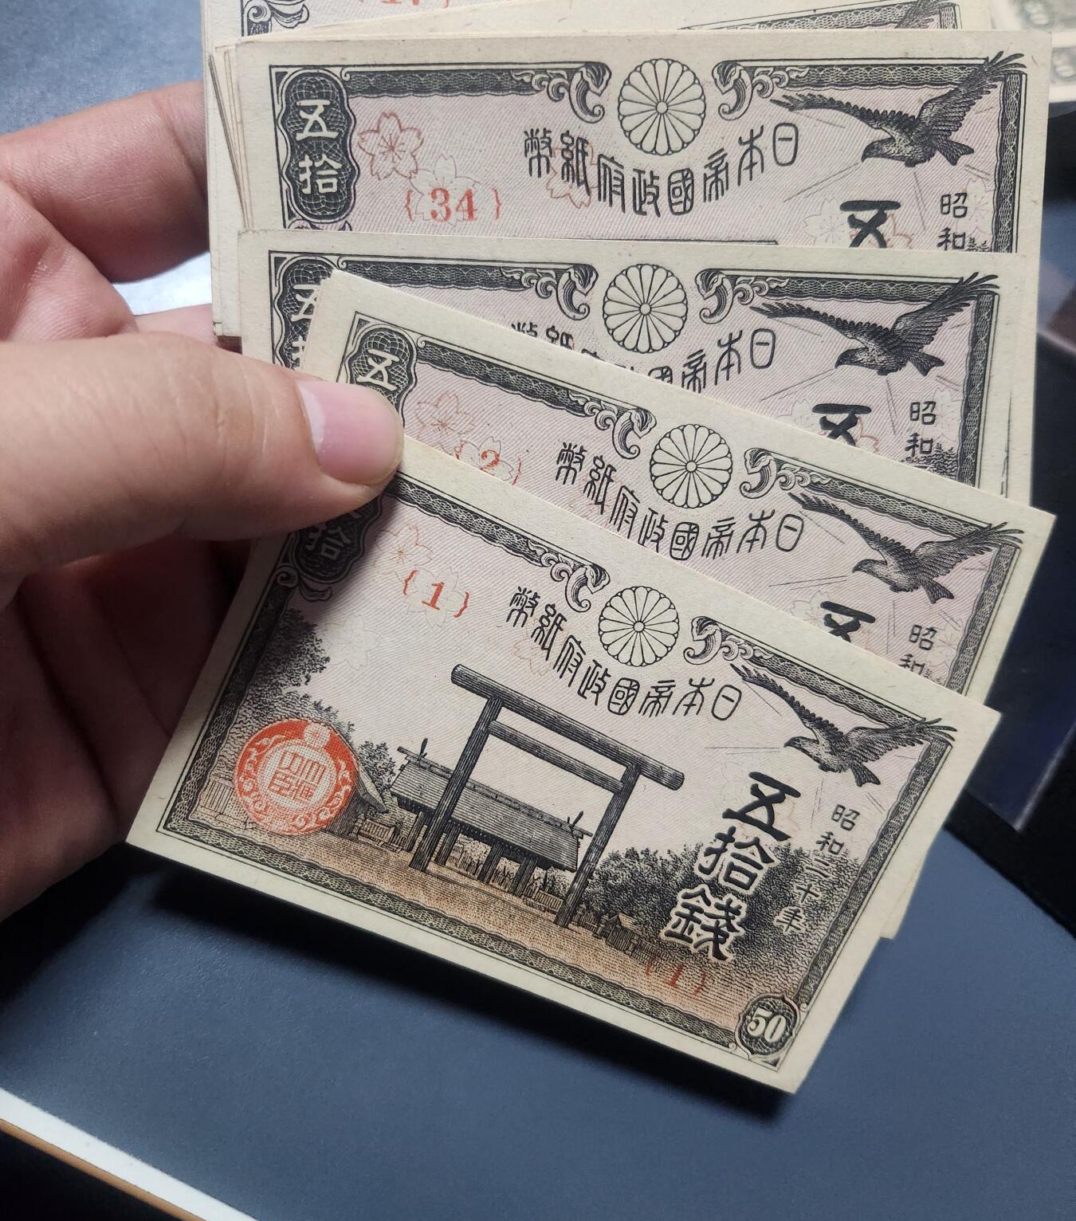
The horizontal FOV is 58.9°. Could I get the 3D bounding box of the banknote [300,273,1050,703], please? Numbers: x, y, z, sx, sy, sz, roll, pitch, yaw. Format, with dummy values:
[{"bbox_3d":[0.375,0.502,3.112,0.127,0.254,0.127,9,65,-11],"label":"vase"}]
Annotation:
[{"bbox_3d":[0.013,0.002,0.134,0.106,0.002,0.065,18,96,-5],"label":"banknote"}]

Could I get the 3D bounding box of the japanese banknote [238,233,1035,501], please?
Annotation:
[{"bbox_3d":[0.015,-0.017,0.132,0.106,0.002,0.065,-1,101,-7],"label":"japanese banknote"}]

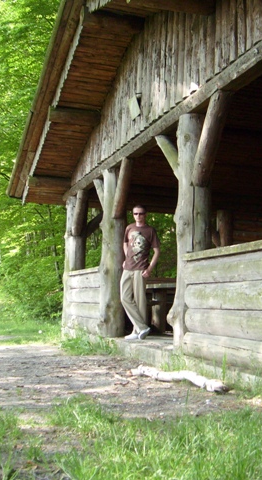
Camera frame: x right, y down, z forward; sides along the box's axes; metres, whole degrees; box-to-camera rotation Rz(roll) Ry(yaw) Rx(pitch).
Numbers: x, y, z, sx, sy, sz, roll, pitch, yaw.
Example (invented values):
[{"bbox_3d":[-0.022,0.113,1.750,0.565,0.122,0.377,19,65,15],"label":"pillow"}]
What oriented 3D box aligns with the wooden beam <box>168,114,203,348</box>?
[{"bbox_3d":[0.560,-0.108,6.412,0.340,2.337,0.340,1,-5,0],"label":"wooden beam"}]

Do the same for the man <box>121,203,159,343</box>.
[{"bbox_3d":[0.113,0.423,8.606,0.490,1.770,0.360,0,-6,11],"label":"man"}]

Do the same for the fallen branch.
[{"bbox_3d":[0.347,1.088,5.186,0.190,0.120,1.236,4,-6,-32],"label":"fallen branch"}]

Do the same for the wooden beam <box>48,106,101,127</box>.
[{"bbox_3d":[-0.810,-1.785,9.317,0.735,0.200,0.200,3,-6,-17],"label":"wooden beam"}]

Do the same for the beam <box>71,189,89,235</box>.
[{"bbox_3d":[-0.868,-0.458,11.062,0.190,0.826,0.190,3,17,-17],"label":"beam"}]

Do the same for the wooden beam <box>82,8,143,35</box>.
[{"bbox_3d":[-0.192,-2.516,7.476,0.709,0.220,0.220,3,-6,-17],"label":"wooden beam"}]

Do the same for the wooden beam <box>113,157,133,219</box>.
[{"bbox_3d":[-0.094,-0.692,8.603,0.180,0.887,0.180,3,23,-17],"label":"wooden beam"}]

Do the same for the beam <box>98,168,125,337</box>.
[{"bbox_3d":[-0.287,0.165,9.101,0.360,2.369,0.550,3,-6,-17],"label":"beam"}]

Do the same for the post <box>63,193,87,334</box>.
[{"bbox_3d":[-0.952,0.408,11.209,0.360,2.423,0.360,3,-6,-17],"label":"post"}]

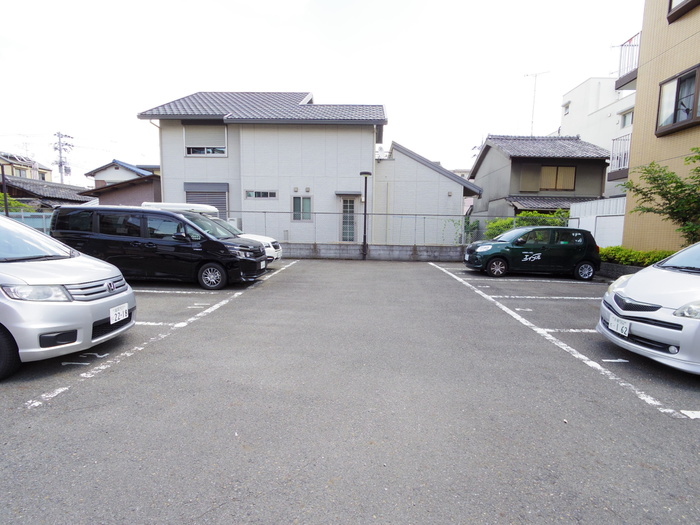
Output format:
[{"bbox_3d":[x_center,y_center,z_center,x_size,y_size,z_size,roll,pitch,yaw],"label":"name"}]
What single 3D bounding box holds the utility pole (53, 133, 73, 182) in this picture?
[{"bbox_3d":[-33.576,-9.266,40.759,2.200,11.780,1.000,-3,7,-33],"label":"utility pole"}]

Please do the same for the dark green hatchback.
[{"bbox_3d":[5.587,-0.362,10.841,3.660,1.525,1.670,2,6,5],"label":"dark green hatchback"}]

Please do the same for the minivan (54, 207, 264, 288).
[{"bbox_3d":[-4.324,-0.410,8.280,4.700,1.820,1.730,2,6,4],"label":"minivan"}]

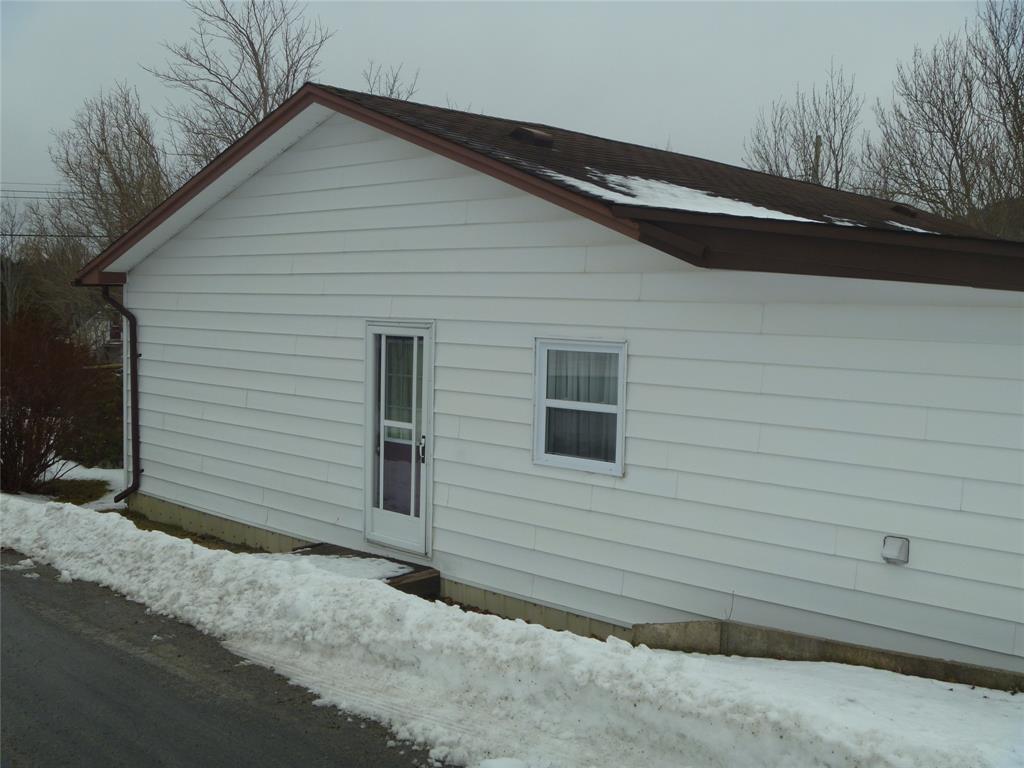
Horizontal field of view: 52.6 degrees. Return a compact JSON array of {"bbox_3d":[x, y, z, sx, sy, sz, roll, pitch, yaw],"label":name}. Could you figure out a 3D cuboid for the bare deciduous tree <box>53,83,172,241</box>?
[{"bbox_3d":[-13.989,-5.387,36.416,4.311,10.367,4.311,-1,5,-21],"label":"bare deciduous tree"}]

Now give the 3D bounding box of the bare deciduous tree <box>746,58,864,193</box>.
[{"bbox_3d":[9.501,-5.087,34.440,3.941,10.978,3.941,2,5,15],"label":"bare deciduous tree"}]

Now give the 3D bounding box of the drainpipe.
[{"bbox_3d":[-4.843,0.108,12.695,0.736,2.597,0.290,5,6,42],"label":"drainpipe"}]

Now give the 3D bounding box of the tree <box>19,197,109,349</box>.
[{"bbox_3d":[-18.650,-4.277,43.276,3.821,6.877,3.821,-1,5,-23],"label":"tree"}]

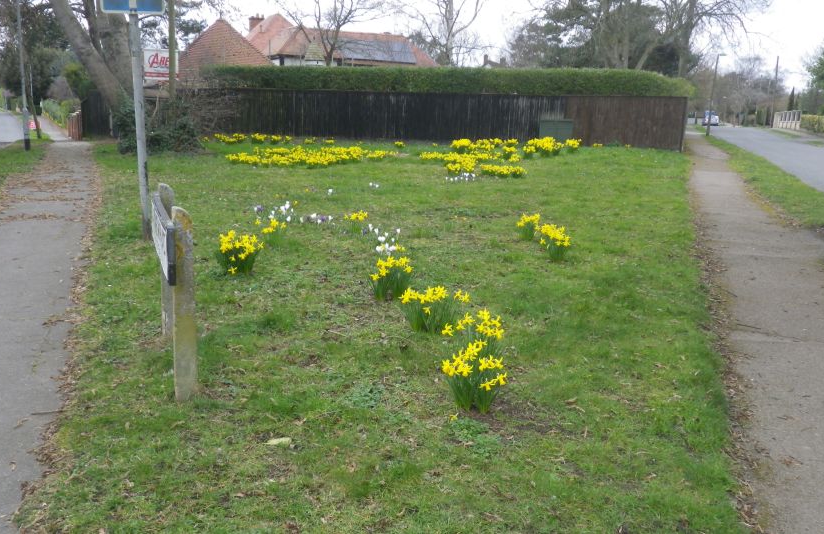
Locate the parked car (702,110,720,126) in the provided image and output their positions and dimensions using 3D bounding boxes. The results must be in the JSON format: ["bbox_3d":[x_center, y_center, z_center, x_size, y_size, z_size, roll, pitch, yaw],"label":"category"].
[{"bbox_3d":[31.323,-15.583,74.000,1.780,1.580,4.200,5,14,17],"label":"parked car"}]

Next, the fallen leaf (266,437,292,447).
[{"bbox_3d":[-0.597,0.784,3.152,0.120,0.025,0.065,-2,13,-14],"label":"fallen leaf"}]

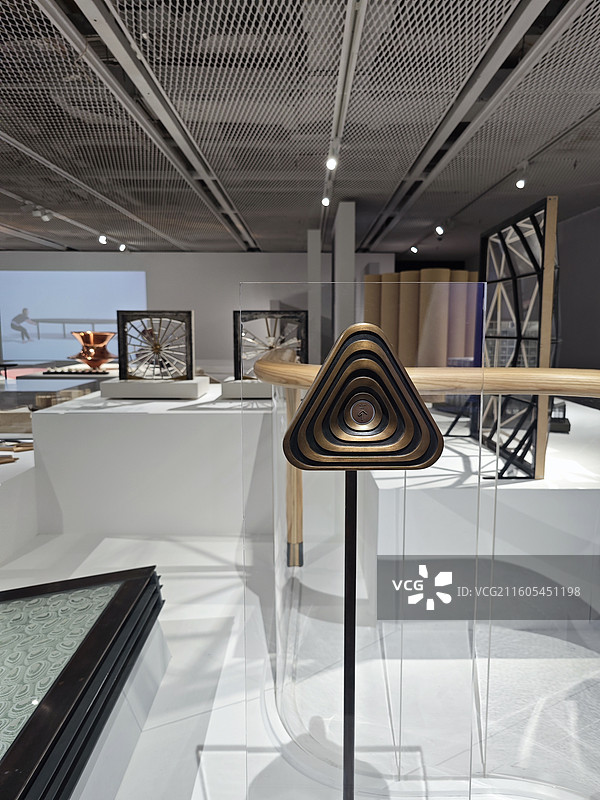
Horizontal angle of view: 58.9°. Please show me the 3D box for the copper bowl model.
[{"bbox_3d":[-3.320,-0.788,8.600,0.870,0.620,0.870,0,7,0],"label":"copper bowl model"}]

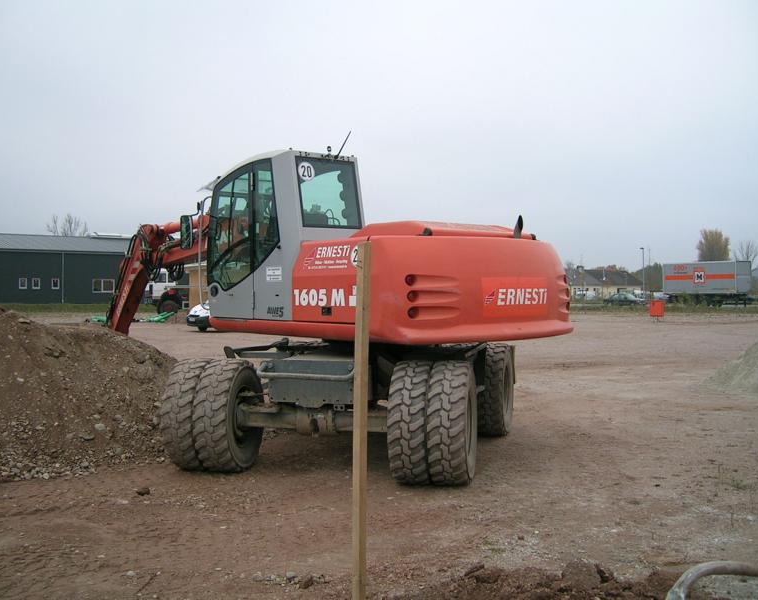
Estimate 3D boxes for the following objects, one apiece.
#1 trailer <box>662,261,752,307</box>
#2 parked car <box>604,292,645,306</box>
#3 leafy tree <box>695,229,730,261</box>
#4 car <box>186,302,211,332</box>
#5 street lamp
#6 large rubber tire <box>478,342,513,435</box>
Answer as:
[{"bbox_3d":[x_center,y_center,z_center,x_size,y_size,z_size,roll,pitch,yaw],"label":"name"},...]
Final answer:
[{"bbox_3d":[30.296,-1.443,74.988,2.550,4.000,7.600,-1,1,-38],"label":"trailer"},{"bbox_3d":[25.700,-0.182,84.507,4.400,1.430,1.730,0,1,7],"label":"parked car"},{"bbox_3d":[48.984,-5.461,118.938,5.000,10.700,5.000,0,1,0],"label":"leafy tree"},{"bbox_3d":[-5.649,0.475,32.510,4.000,1.580,1.680,-1,1,-39],"label":"car"},{"bbox_3d":[32.491,-3.190,99.467,0.650,6.800,0.280,0,1,0],"label":"street lamp"},{"bbox_3d":[1.352,1.040,9.360,0.280,1.060,1.060,0,1,17],"label":"large rubber tire"}]

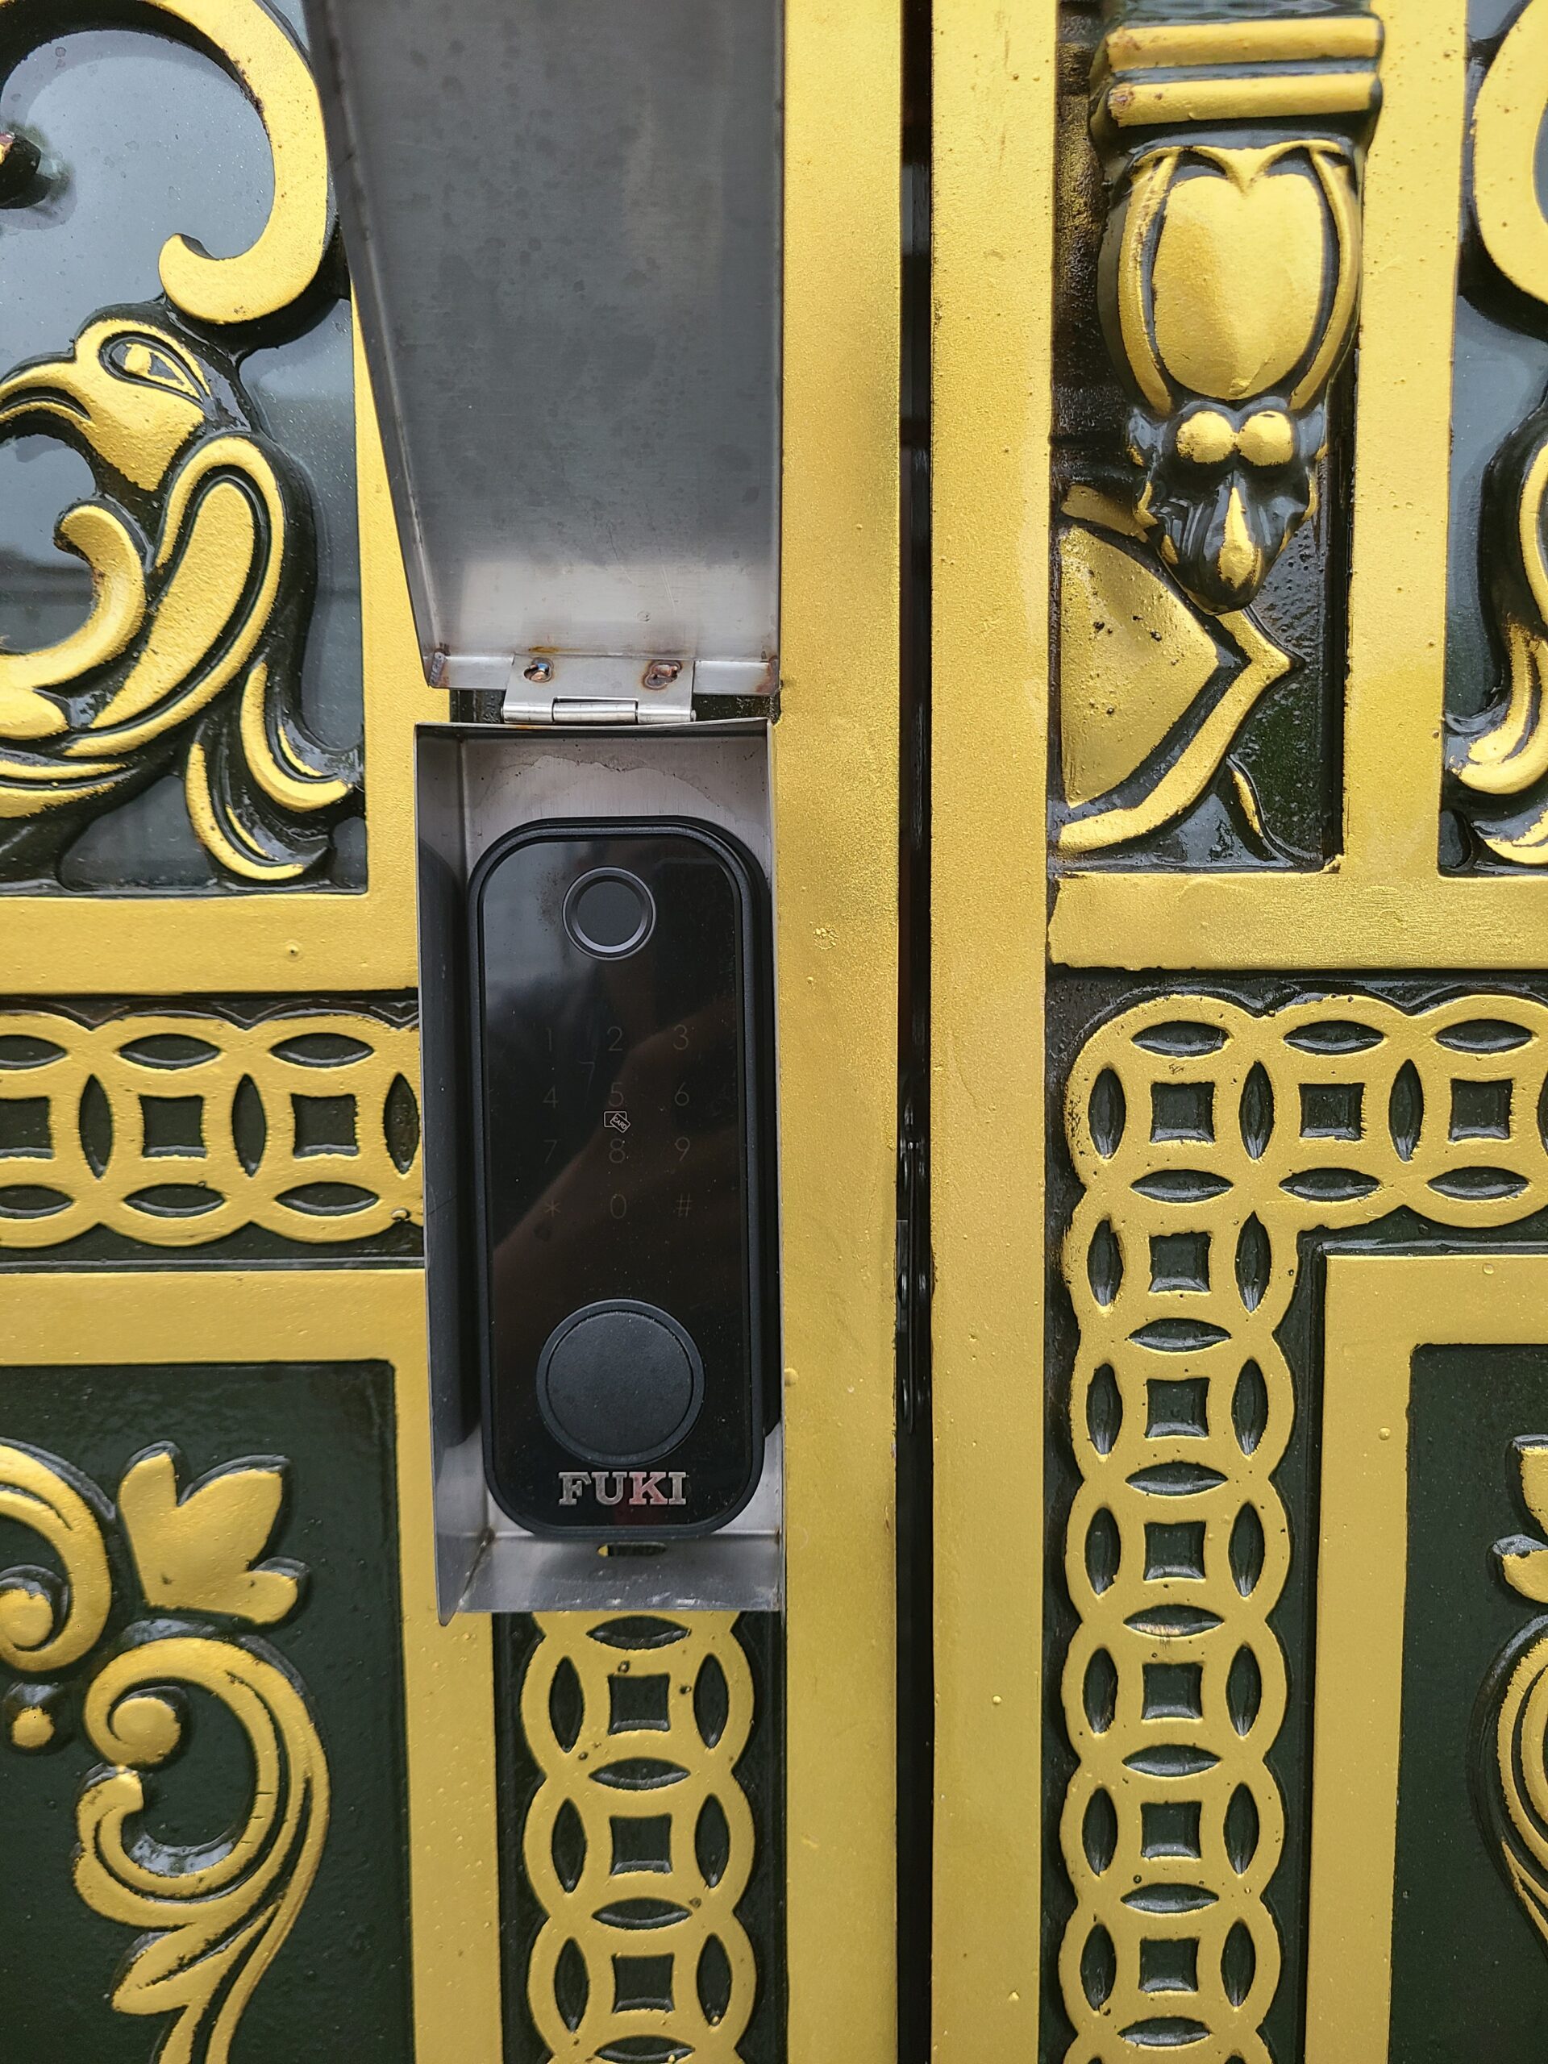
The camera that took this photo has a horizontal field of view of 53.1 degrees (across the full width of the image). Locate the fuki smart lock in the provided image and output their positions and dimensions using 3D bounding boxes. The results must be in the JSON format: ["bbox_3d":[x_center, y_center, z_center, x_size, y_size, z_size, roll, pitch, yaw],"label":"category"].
[{"bbox_3d":[-0.037,0.037,0.409,0.073,0.182,0.036,-1,4,2],"label":"fuki smart lock"}]

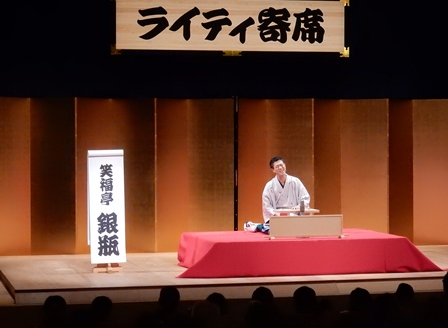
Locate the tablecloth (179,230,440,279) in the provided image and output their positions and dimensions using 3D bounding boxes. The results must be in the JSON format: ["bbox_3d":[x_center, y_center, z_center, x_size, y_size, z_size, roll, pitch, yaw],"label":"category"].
[{"bbox_3d":[0.844,1.115,16.391,3.339,0.410,2.000,0,1,-14],"label":"tablecloth"}]

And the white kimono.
[{"bbox_3d":[0.797,0.497,16.572,0.611,0.712,0.600,0,1,-14],"label":"white kimono"}]

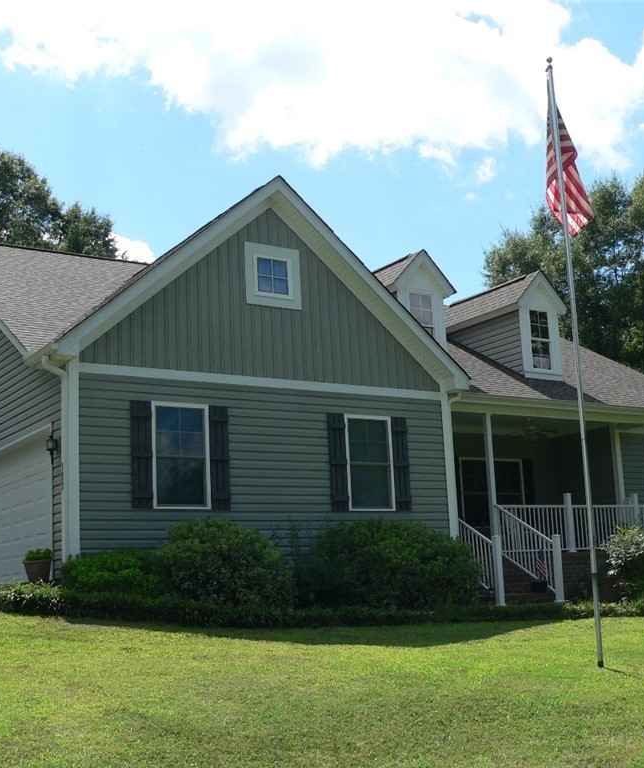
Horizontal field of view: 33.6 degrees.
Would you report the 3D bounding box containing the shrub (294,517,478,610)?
[{"bbox_3d":[0.946,2.622,15.539,2.750,1.330,1.600,5,-13,-32],"label":"shrub"}]

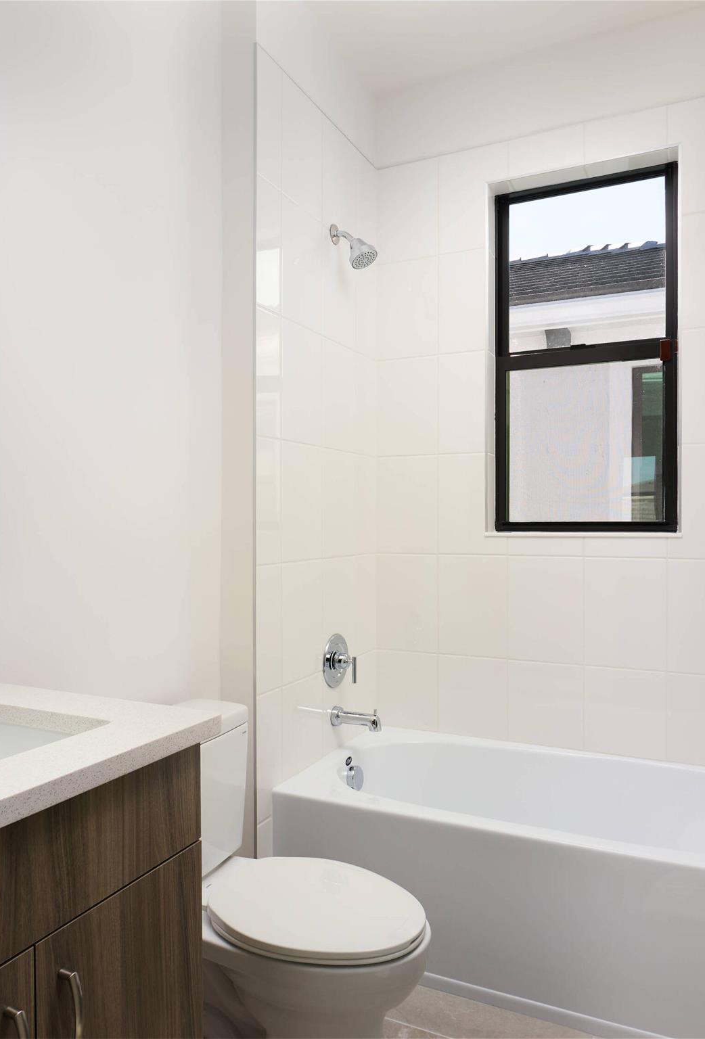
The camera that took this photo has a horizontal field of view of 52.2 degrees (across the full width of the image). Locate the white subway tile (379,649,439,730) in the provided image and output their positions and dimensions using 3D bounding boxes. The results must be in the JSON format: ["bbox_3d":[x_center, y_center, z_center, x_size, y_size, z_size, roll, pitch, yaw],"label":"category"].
[{"bbox_3d":[0.207,0.633,2.699,0.246,0.284,0.010,0,0,26],"label":"white subway tile"}]

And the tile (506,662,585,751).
[{"bbox_3d":[0.659,0.627,2.459,0.253,0.278,0.010,0,0,26],"label":"tile"}]

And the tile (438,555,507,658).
[{"bbox_3d":[0.433,0.309,2.590,0.256,0.364,0.010,0,0,26],"label":"tile"}]

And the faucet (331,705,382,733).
[{"bbox_3d":[0.018,0.655,2.369,0.171,0.074,0.066,0,0,26],"label":"faucet"}]

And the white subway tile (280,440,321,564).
[{"bbox_3d":[-0.157,-0.055,2.231,0.010,0.362,0.256,0,0,26],"label":"white subway tile"}]

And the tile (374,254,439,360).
[{"bbox_3d":[0.205,-0.782,2.696,0.246,0.364,0.010,0,0,26],"label":"tile"}]

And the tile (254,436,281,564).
[{"bbox_3d":[-0.238,-0.052,2.041,0.010,0.360,0.127,0,0,25],"label":"tile"}]

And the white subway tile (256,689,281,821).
[{"bbox_3d":[-0.237,0.668,2.043,0.010,0.360,0.127,0,0,25],"label":"white subway tile"}]

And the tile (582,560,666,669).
[{"bbox_3d":[0.892,0.308,2.364,0.254,0.362,0.010,0,0,26],"label":"tile"}]

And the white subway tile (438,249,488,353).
[{"bbox_3d":[0.401,-0.782,2.603,0.186,0.364,0.010,0,0,26],"label":"white subway tile"}]

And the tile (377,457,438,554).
[{"bbox_3d":[0.206,-0.054,2.698,0.246,0.364,0.010,0,0,26],"label":"tile"}]

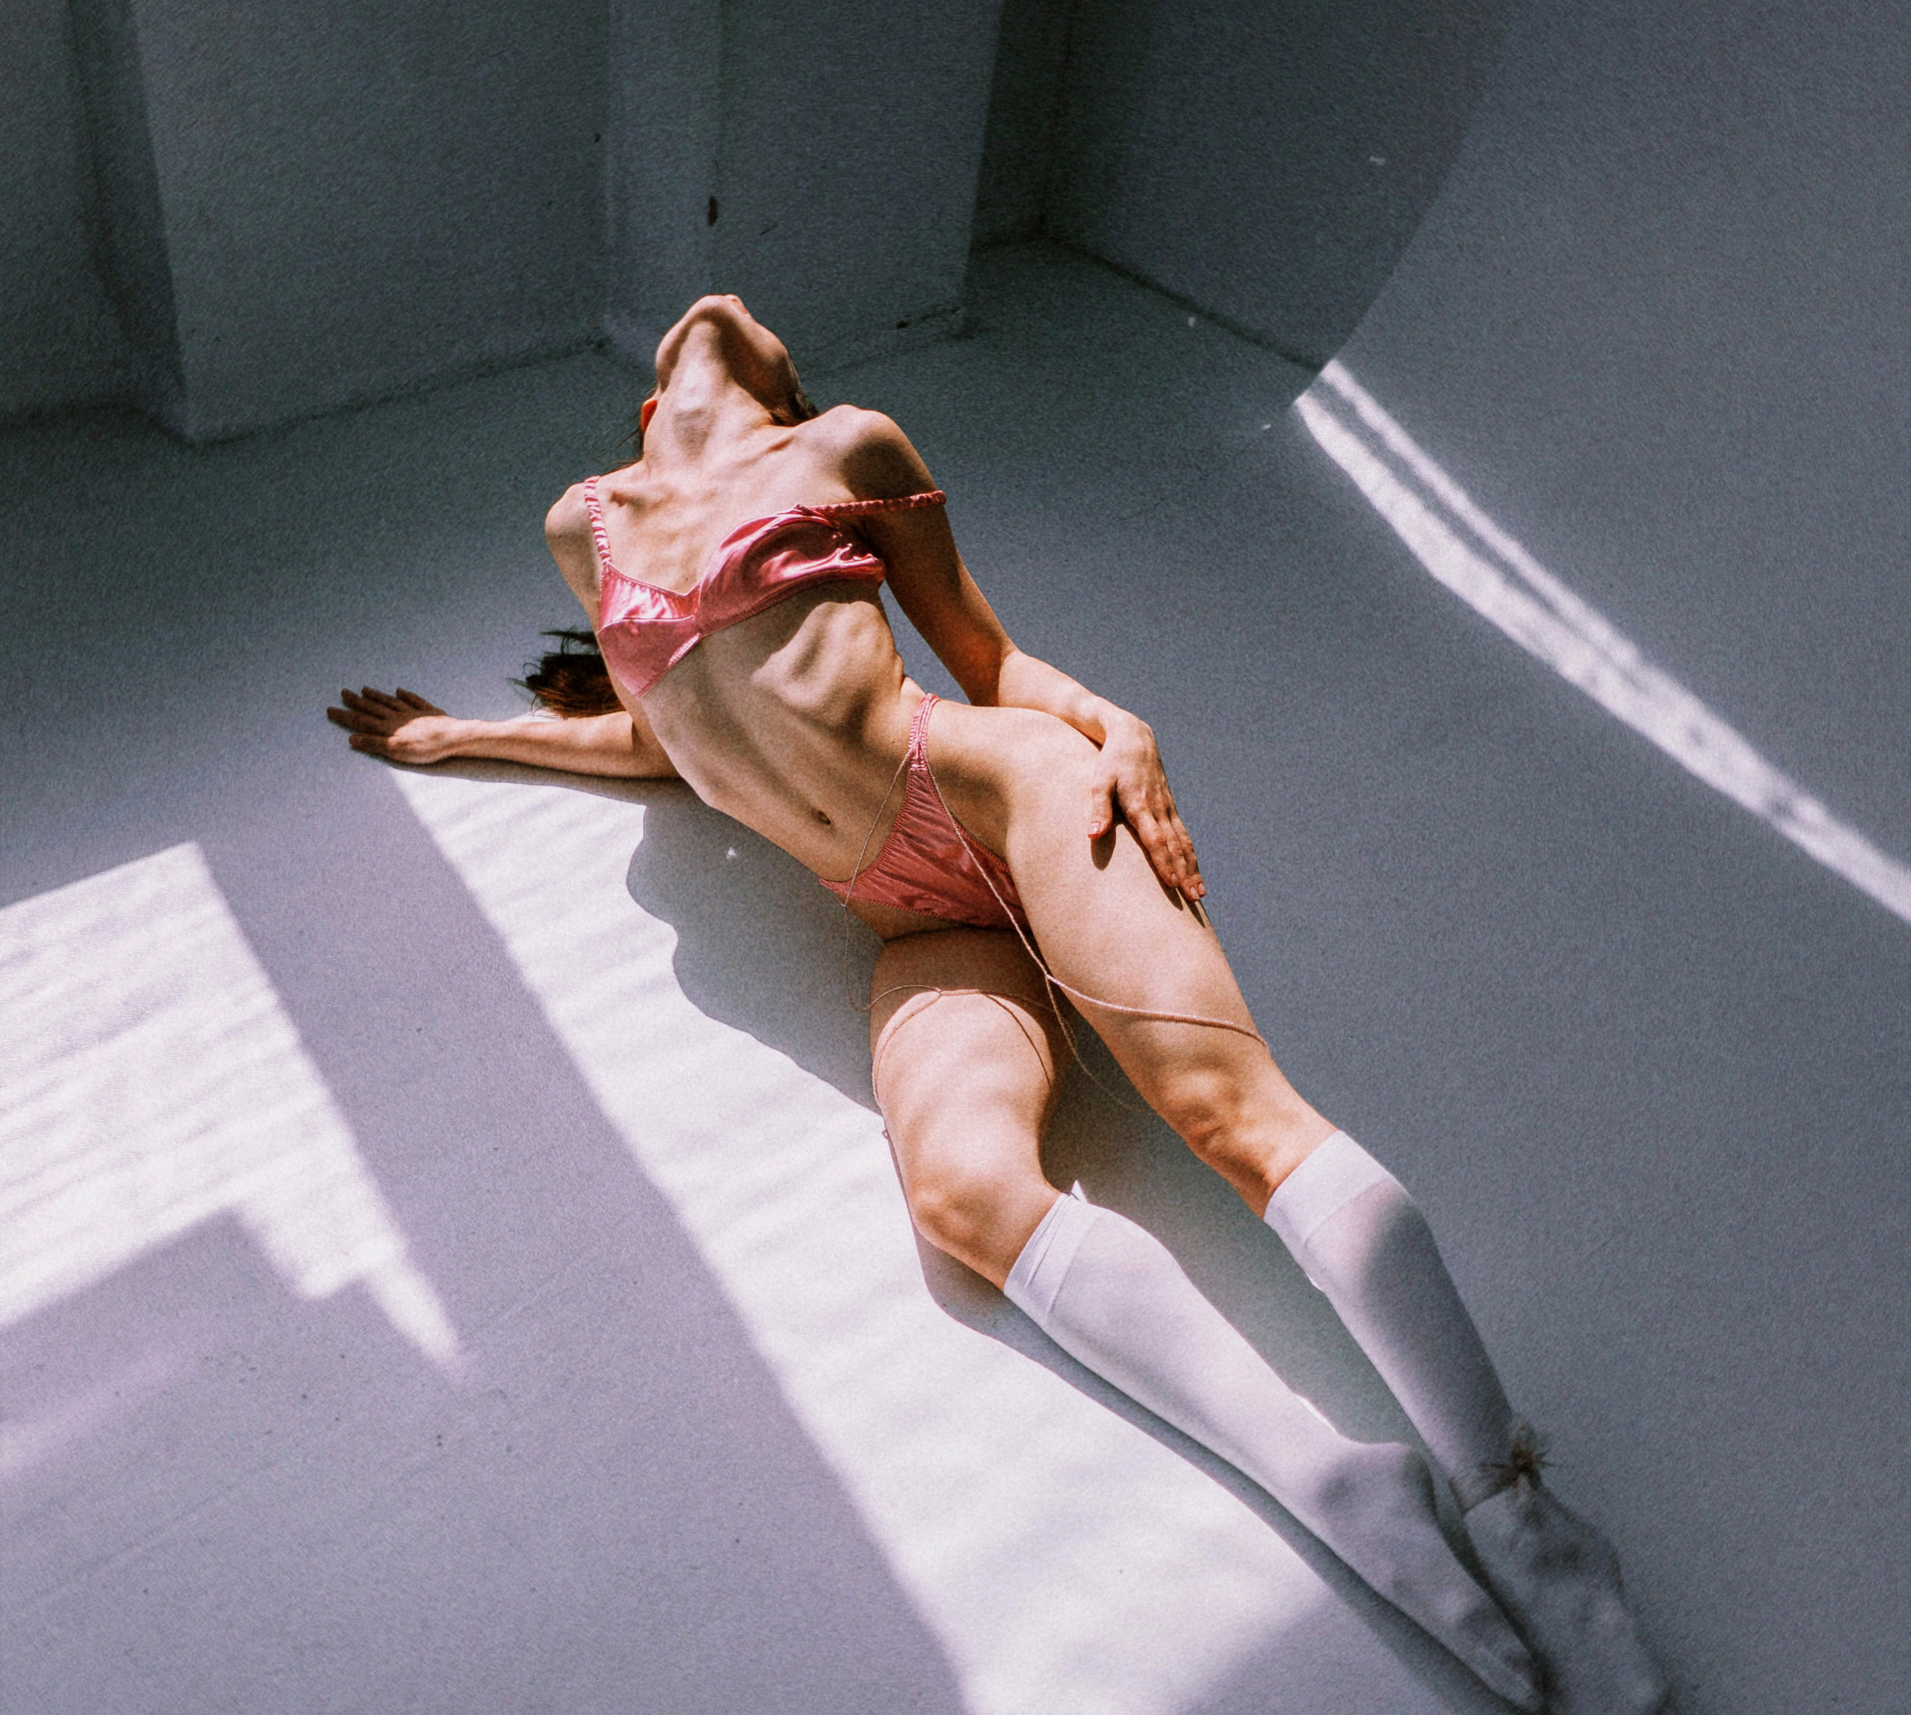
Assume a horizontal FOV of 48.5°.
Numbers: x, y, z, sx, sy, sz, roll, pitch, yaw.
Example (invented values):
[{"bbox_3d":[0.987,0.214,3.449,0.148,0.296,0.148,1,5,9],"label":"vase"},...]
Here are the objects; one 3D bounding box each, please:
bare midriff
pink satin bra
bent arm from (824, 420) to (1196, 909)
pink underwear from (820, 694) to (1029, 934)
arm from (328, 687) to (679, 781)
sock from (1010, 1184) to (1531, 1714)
[{"bbox_3d":[-0.153,-0.126,2.218,0.260,0.260,0.170,52,9,11],"label":"bare midriff"},{"bbox_3d":[-0.201,-0.290,2.254,0.310,0.180,0.190,-27,65,10],"label":"pink satin bra"},{"bbox_3d":[0.079,-0.195,2.269,0.130,0.210,0.610,-36,78,-13],"label":"bent arm"},{"bbox_3d":[-0.026,-0.038,2.211,0.190,0.270,0.180,44,10,3],"label":"pink underwear"},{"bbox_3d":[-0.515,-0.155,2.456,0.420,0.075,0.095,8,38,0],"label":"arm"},{"bbox_3d":[0.269,0.484,1.746,0.542,0.110,0.120,40,14,24],"label":"sock"}]

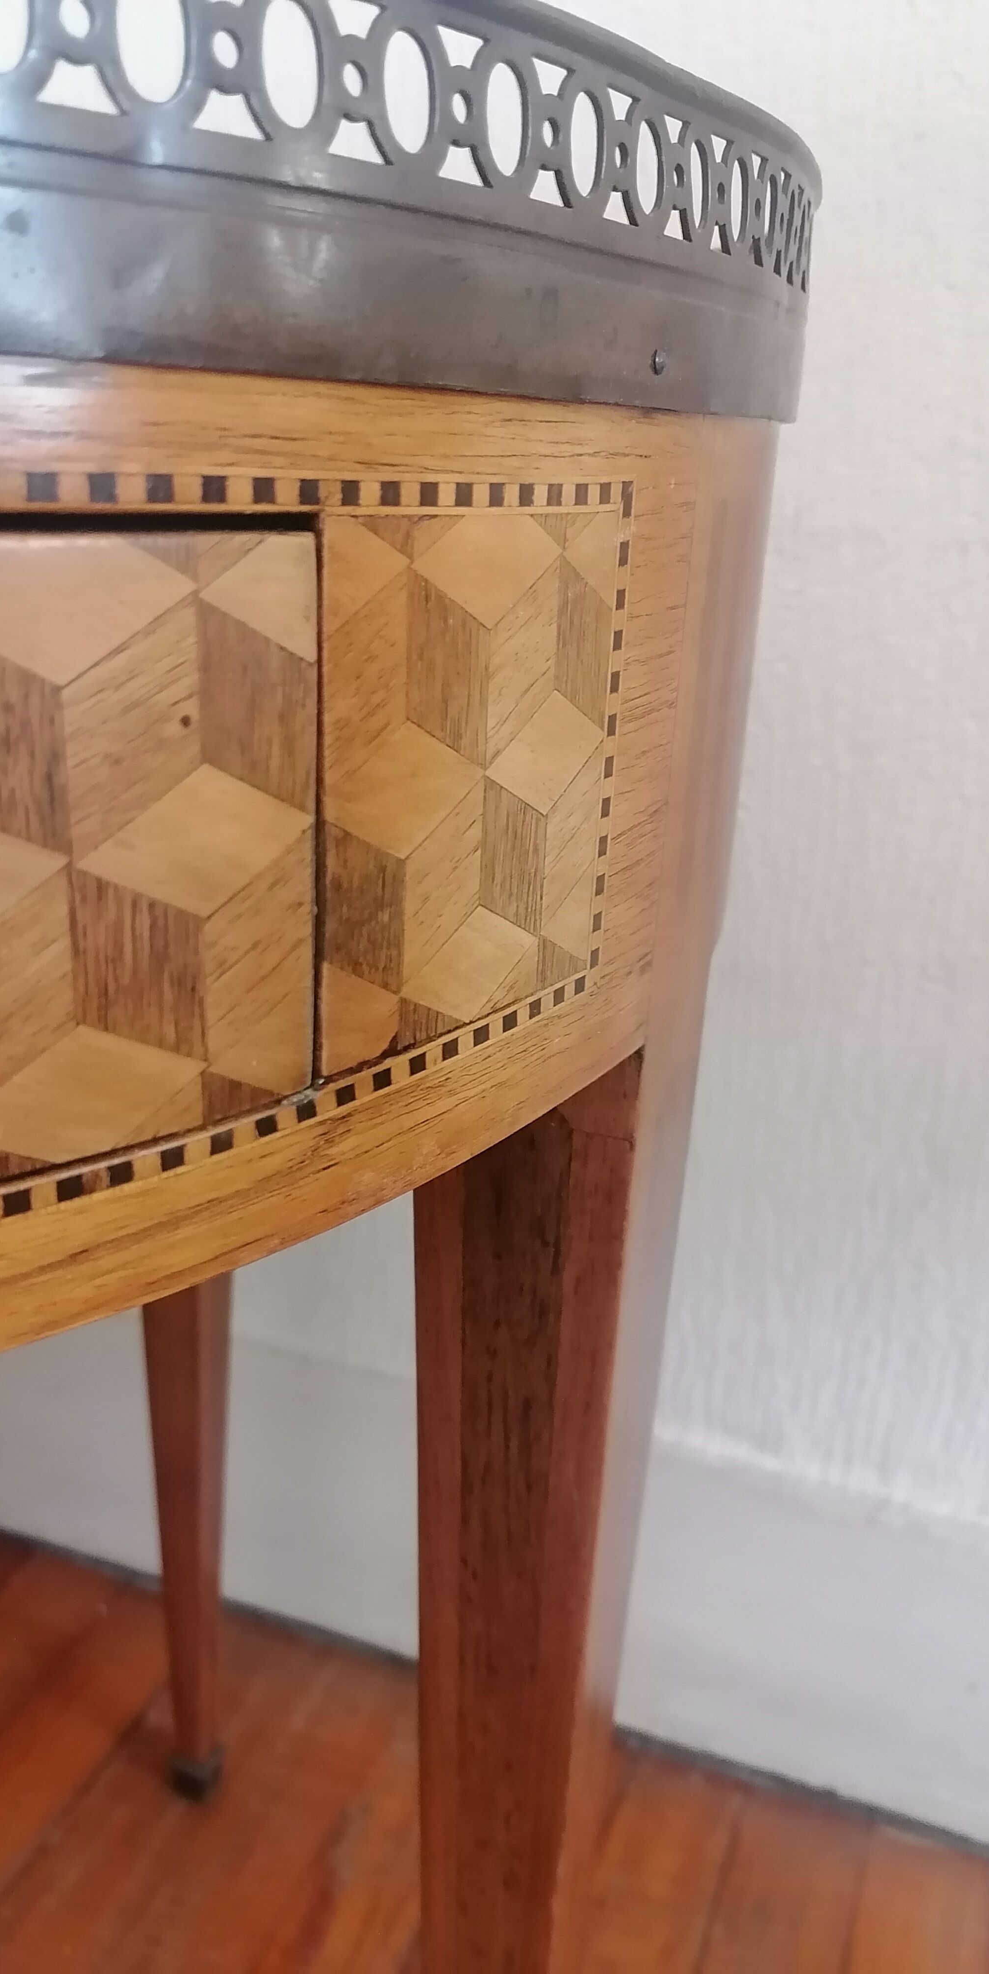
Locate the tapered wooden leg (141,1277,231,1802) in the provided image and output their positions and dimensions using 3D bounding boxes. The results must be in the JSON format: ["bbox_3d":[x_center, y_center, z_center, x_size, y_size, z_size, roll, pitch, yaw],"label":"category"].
[{"bbox_3d":[-0.145,0.154,0.693,0.043,0.564,0.043,10,21,18],"label":"tapered wooden leg"}]

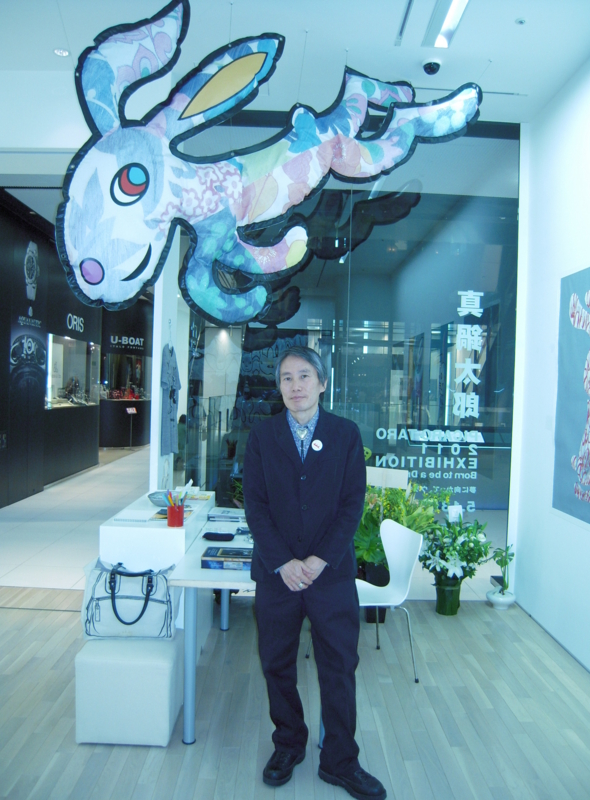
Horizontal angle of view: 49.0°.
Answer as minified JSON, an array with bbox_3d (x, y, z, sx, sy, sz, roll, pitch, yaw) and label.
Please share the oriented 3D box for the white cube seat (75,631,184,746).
[{"bbox_3d":[-0.746,1.280,2.971,0.395,0.390,0.390,1,1,-1],"label":"white cube seat"}]

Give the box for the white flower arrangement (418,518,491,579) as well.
[{"bbox_3d":[1.135,1.057,4.577,0.480,0.420,0.440,1,1,-1],"label":"white flower arrangement"}]

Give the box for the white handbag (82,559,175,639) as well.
[{"bbox_3d":[-0.757,0.918,3.024,0.410,0.320,0.180,1,1,-1],"label":"white handbag"}]

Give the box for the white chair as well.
[{"bbox_3d":[0.378,1.097,3.587,0.510,0.790,0.480,1,1,-19],"label":"white chair"}]

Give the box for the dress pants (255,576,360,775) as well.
[{"bbox_3d":[0.042,1.032,2.606,0.400,0.860,0.270,1,1,-6],"label":"dress pants"}]

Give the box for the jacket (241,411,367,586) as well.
[{"bbox_3d":[0.038,0.374,2.568,0.460,0.700,0.290,1,1,-4],"label":"jacket"}]

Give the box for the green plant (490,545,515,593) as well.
[{"bbox_3d":[1.513,1.230,4.695,0.170,0.350,0.160,1,1,-1],"label":"green plant"}]

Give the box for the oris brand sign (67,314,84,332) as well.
[{"bbox_3d":[-3.645,-1.276,10.767,0.050,0.250,0.830,1,1,-1],"label":"oris brand sign"}]

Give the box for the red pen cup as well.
[{"bbox_3d":[-0.589,0.576,3.219,0.082,0.106,0.082,1,1,-1],"label":"red pen cup"}]

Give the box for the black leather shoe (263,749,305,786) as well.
[{"bbox_3d":[-0.036,1.440,2.638,0.110,0.120,0.290,2,1,20],"label":"black leather shoe"}]

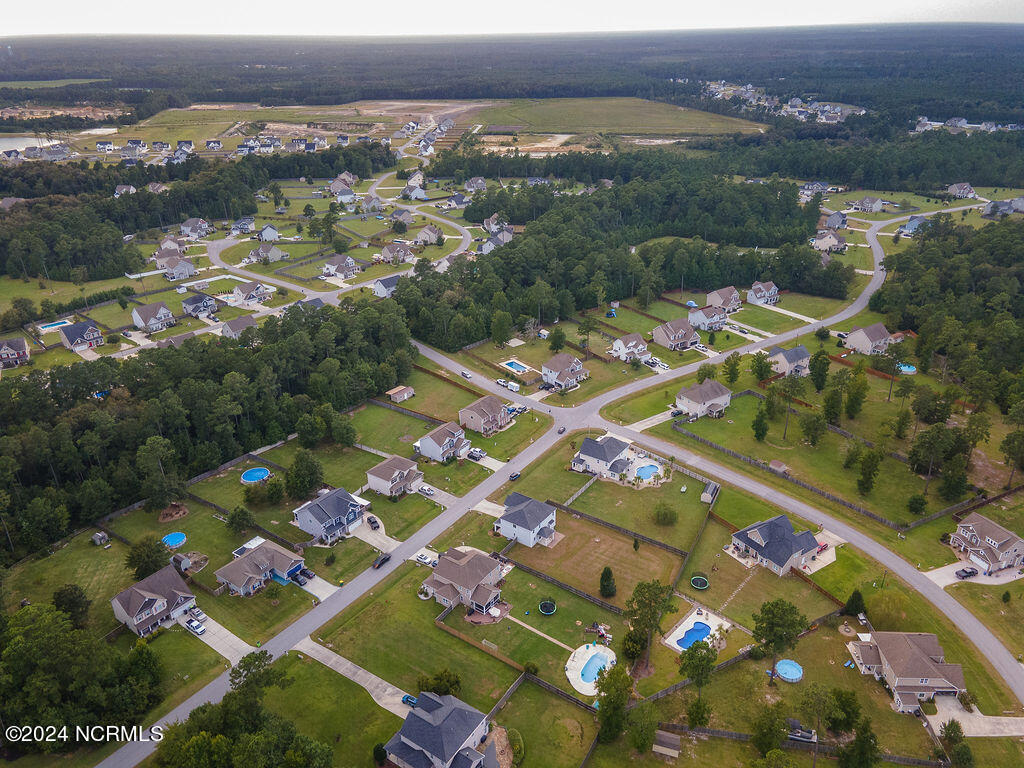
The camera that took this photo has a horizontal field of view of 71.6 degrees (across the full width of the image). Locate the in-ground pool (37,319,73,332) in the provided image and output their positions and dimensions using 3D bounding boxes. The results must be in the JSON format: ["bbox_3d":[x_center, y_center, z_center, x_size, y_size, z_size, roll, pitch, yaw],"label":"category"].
[{"bbox_3d":[-214.950,-26.990,333.750,5.200,1.500,11.800,22,34,38],"label":"in-ground pool"}]

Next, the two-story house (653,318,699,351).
[{"bbox_3d":[70.740,-21.880,304.790,14.900,8.500,13.200,-15,30,-26],"label":"two-story house"}]

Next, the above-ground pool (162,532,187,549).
[{"bbox_3d":[-92.809,43.299,195.313,6.200,1.300,6.200,-1,26,0],"label":"above-ground pool"}]

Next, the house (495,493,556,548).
[{"bbox_3d":[4.434,37.262,197.020,15.500,8.300,12.200,17,31,31],"label":"house"}]

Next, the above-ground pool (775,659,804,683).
[{"bbox_3d":[57.330,59.600,146.910,5.490,1.330,5.490,-1,27,0],"label":"above-ground pool"}]

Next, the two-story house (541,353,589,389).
[{"bbox_3d":[20.910,-5.960,269.810,14.490,9.120,11.040,-22,34,-36],"label":"two-story house"}]

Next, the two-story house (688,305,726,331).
[{"bbox_3d":[88.220,-30.310,317.480,12.660,8.210,11.550,-16,31,-28],"label":"two-story house"}]

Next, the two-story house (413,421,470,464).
[{"bbox_3d":[-22.060,17.550,225.180,13.880,8.210,11.550,19,33,34],"label":"two-story house"}]

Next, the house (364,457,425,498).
[{"bbox_3d":[-34.700,26.660,211.950,11.800,7.400,12.000,17,31,31],"label":"house"}]

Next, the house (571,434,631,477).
[{"bbox_3d":[28.390,21.620,215.910,15.090,8.000,13.470,17,32,31],"label":"house"}]

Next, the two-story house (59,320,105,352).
[{"bbox_3d":[-187.490,-21.310,309.920,12.900,9.200,12.800,21,34,37],"label":"two-story house"}]

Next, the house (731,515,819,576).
[{"bbox_3d":[69.790,41.310,188.254,15.400,7.300,17.200,-20,32,-34],"label":"house"}]

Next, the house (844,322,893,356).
[{"bbox_3d":[149.380,-19.890,297.090,13.500,9.900,13.000,-18,31,-31],"label":"house"}]

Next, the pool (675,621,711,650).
[{"bbox_3d":[42.267,58.693,163.669,4.600,1.500,9.800,22,35,39],"label":"pool"}]

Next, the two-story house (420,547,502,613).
[{"bbox_3d":[-10.990,45.570,168.510,17.520,8.710,14.180,18,32,33],"label":"two-story house"}]

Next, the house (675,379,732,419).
[{"bbox_3d":[69.530,4.520,251.990,16.800,8.600,13.200,-18,31,-30],"label":"house"}]

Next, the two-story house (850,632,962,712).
[{"bbox_3d":[81.730,56.930,144.020,18.440,8.100,16.110,-1,27,0],"label":"two-story house"}]

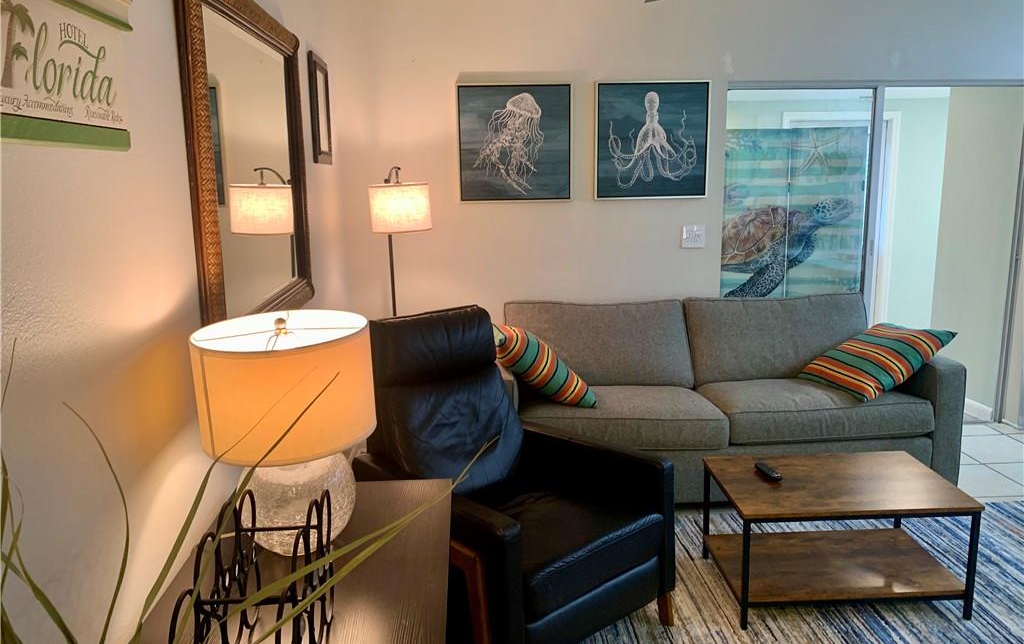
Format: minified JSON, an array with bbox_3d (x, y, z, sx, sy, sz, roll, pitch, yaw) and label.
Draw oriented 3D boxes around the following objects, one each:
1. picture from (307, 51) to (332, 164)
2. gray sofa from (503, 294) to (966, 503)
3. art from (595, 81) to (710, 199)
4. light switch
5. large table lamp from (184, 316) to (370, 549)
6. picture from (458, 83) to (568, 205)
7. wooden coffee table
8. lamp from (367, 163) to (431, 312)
[{"bbox_3d":[-0.880,-0.963,3.538,0.025,0.457,0.387,-1,11,-3],"label":"picture"},{"bbox_3d":[0.946,0.333,3.888,2.176,0.854,0.945,-1,11,-3],"label":"gray sofa"},{"bbox_3d":[0.758,-0.981,4.147,0.613,0.613,0.040,-1,11,-3],"label":"art"},{"bbox_3d":[1.010,-0.472,4.273,0.121,0.121,0.012,-1,11,-3],"label":"light switch"},{"bbox_3d":[-0.492,0.246,1.709,0.380,0.528,0.380,-1,11,-3],"label":"large table lamp"},{"bbox_3d":[0.019,-0.955,4.105,0.608,0.613,0.040,-1,11,-3],"label":"picture"},{"bbox_3d":[1.134,0.762,2.752,0.779,0.412,0.484,-1,11,-2],"label":"wooden coffee table"},{"bbox_3d":[-0.567,0.011,3.859,0.286,1.540,0.482,-5,11,-21],"label":"lamp"}]

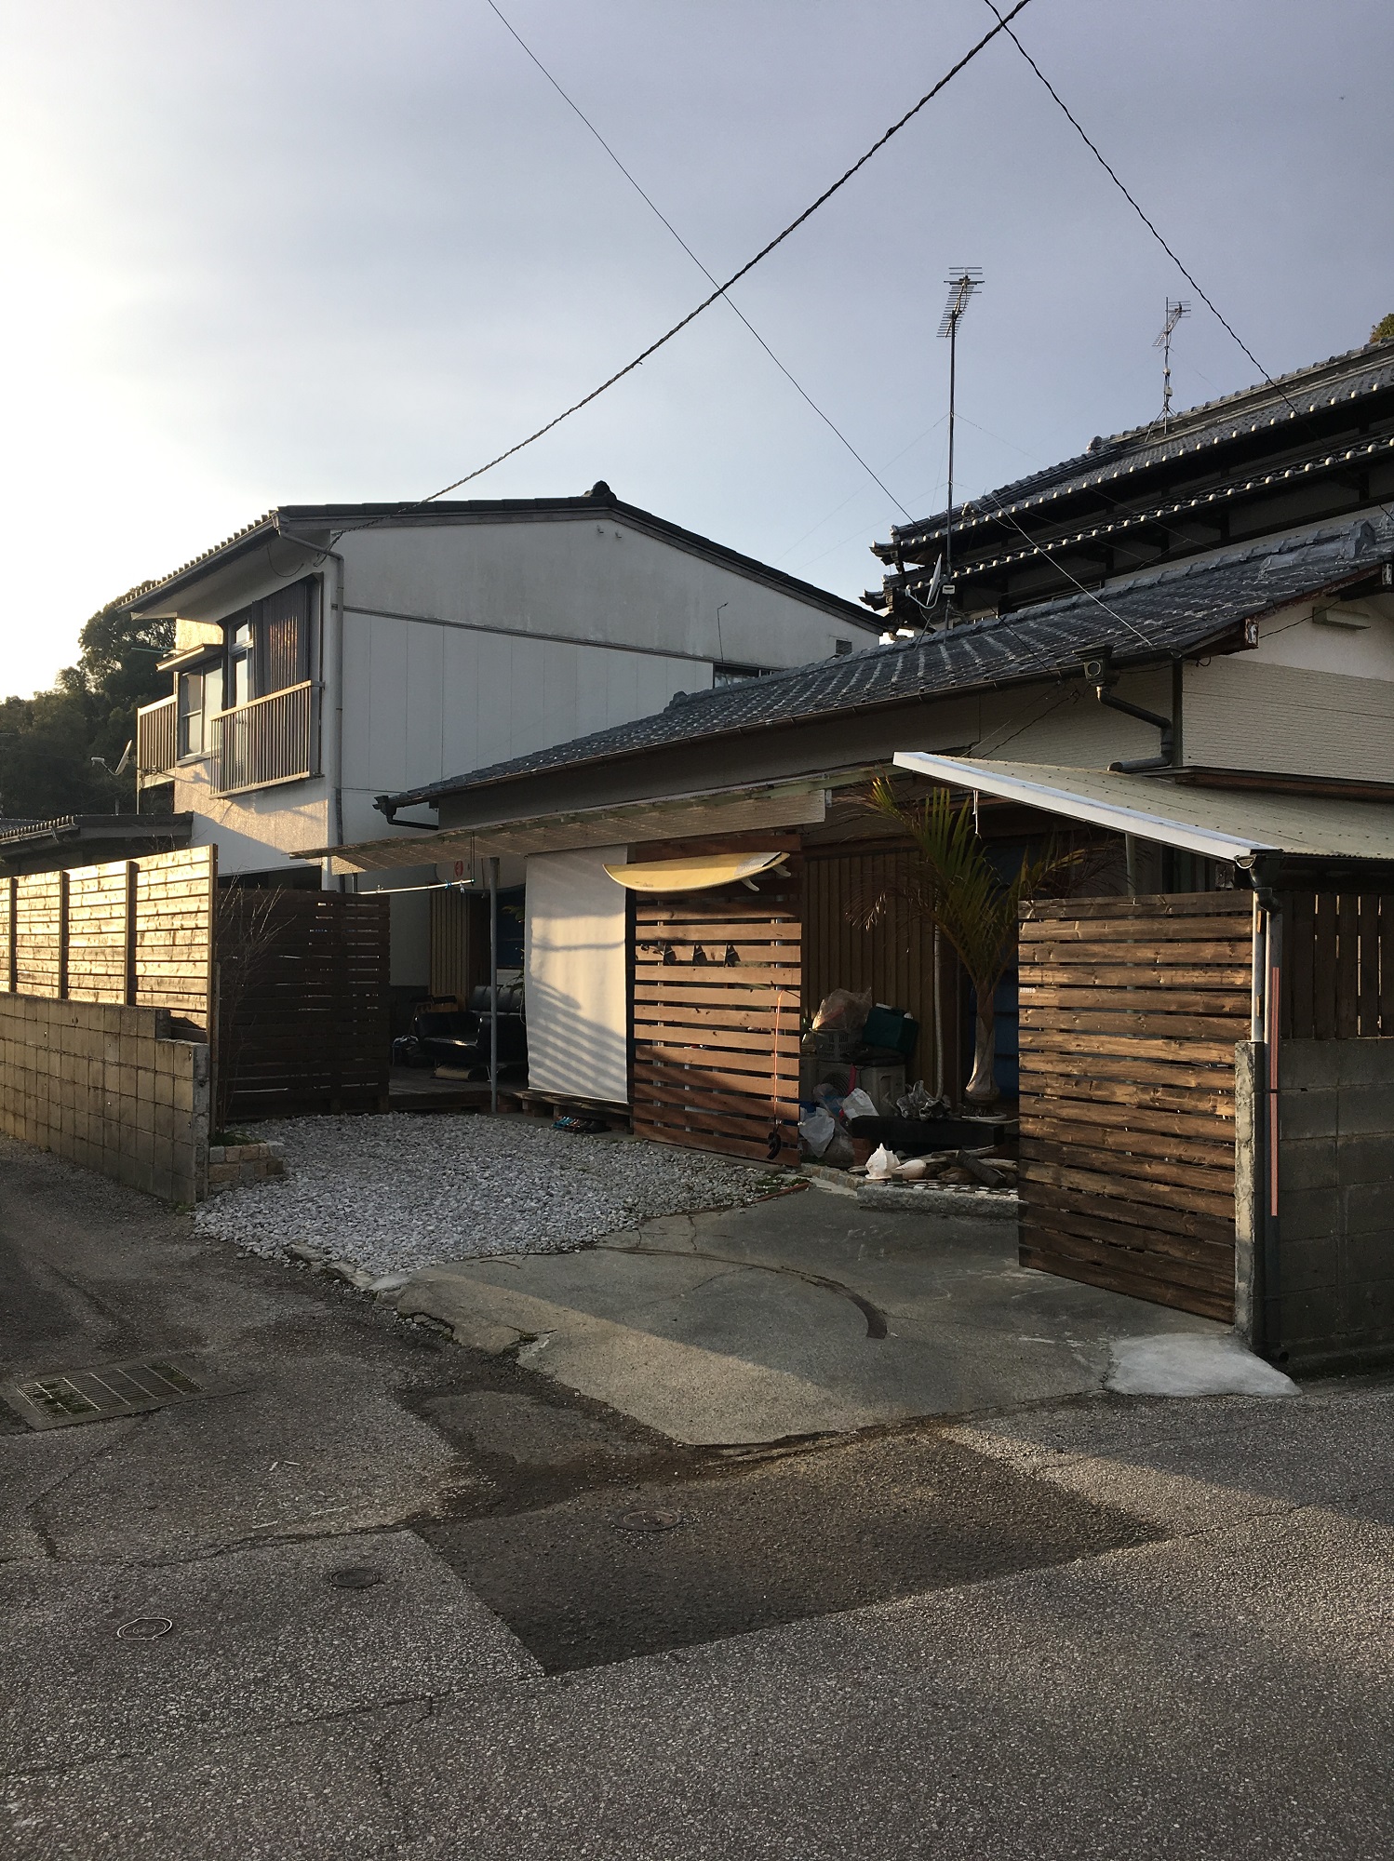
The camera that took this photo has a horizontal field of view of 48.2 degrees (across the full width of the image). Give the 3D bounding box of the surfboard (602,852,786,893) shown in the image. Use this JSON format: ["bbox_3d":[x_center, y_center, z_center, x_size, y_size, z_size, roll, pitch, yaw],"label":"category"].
[{"bbox_3d":[-0.050,-0.340,9.280,0.520,0.160,1.880,-27,15,-33],"label":"surfboard"}]

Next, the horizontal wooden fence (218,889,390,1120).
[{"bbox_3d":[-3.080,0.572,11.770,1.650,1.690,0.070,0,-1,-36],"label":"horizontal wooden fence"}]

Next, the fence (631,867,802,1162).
[{"bbox_3d":[0.100,0.430,9.610,0.060,1.830,1.710,0,-1,-36],"label":"fence"}]

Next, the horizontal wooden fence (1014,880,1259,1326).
[{"bbox_3d":[1.870,0.717,6.785,0.060,1.730,1.420,0,-1,-28],"label":"horizontal wooden fence"}]

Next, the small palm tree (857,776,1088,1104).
[{"bbox_3d":[1.680,0.065,9.200,1.450,1.970,1.400,0,-1,0],"label":"small palm tree"}]

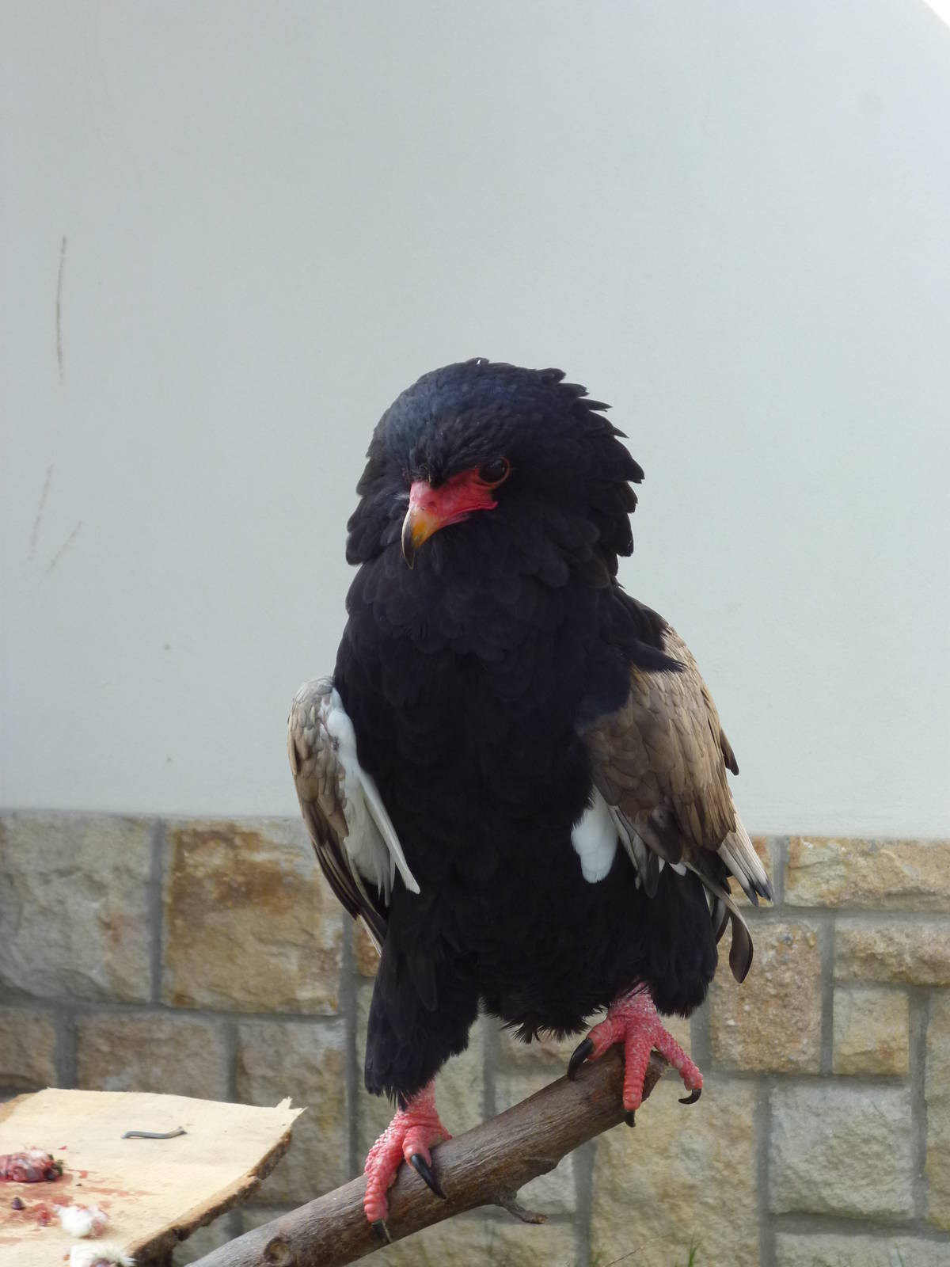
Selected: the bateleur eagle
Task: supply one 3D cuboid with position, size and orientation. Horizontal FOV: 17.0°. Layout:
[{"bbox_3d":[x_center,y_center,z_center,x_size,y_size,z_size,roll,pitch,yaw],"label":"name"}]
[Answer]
[{"bbox_3d":[0.036,0.100,2.020,0.280,0.535,0.290,3,10,20],"label":"bateleur eagle"}]

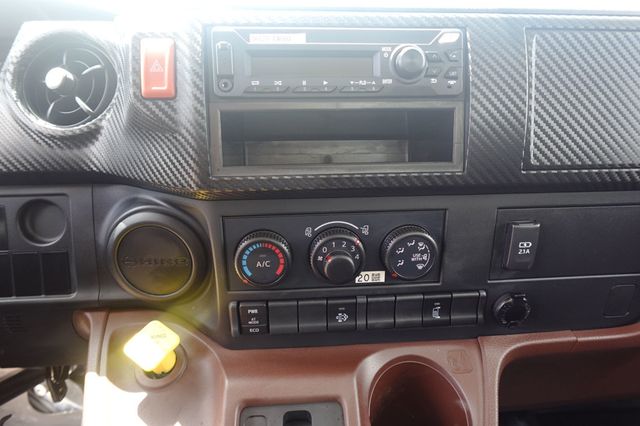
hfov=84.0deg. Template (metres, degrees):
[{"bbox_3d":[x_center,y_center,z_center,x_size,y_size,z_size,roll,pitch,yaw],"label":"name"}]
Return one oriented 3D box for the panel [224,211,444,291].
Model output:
[{"bbox_3d":[0.013,0.031,0.254,0.162,0.059,0.026,-2,13,-3],"label":"panel"}]

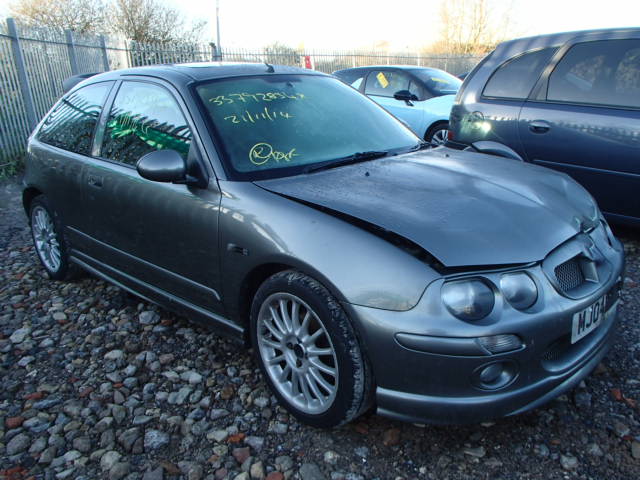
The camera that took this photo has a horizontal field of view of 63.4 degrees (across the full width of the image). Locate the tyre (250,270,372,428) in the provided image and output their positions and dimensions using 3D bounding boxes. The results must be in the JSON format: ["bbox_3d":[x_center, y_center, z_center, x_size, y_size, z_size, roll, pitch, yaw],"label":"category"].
[{"bbox_3d":[-0.022,0.400,1.972,0.205,0.610,0.610,-16,21,-40],"label":"tyre"}]

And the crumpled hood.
[{"bbox_3d":[0.584,-0.198,2.192,1.070,0.260,1.420,13,22,42],"label":"crumpled hood"}]

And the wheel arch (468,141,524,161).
[{"bbox_3d":[1.548,-0.689,4.628,0.140,0.400,0.760,-17,25,-42],"label":"wheel arch"}]

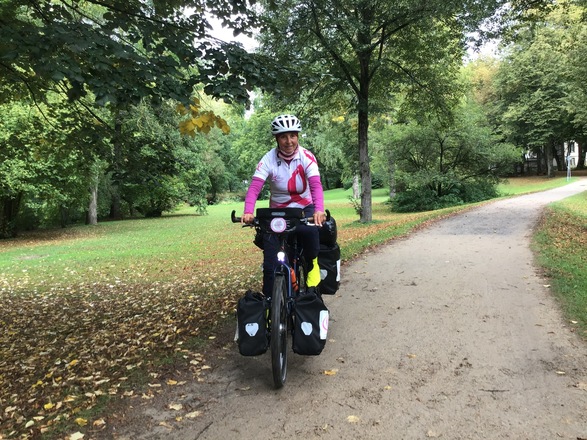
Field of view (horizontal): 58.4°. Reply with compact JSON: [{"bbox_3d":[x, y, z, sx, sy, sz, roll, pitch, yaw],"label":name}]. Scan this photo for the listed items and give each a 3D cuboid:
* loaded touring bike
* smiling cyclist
[{"bbox_3d":[-0.006,0.464,3.788,0.670,1.110,1.820,1,5,10],"label":"loaded touring bike"},{"bbox_3d":[-0.015,0.060,3.821,0.580,1.640,0.760,1,5,8],"label":"smiling cyclist"}]

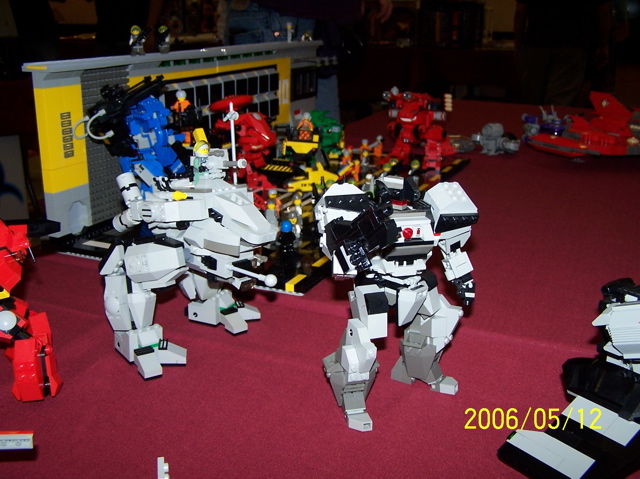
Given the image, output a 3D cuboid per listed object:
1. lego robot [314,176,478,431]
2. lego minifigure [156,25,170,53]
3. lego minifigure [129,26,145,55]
[{"bbox_3d":[0.053,0.043,0.534,0.122,0.182,0.092,-4,18,-16],"label":"lego robot"},{"bbox_3d":[-0.231,-0.295,1.033,0.023,0.042,0.015,6,18,16],"label":"lego minifigure"},{"bbox_3d":[-0.255,-0.278,0.977,0.024,0.042,0.015,-2,18,-10],"label":"lego minifigure"}]

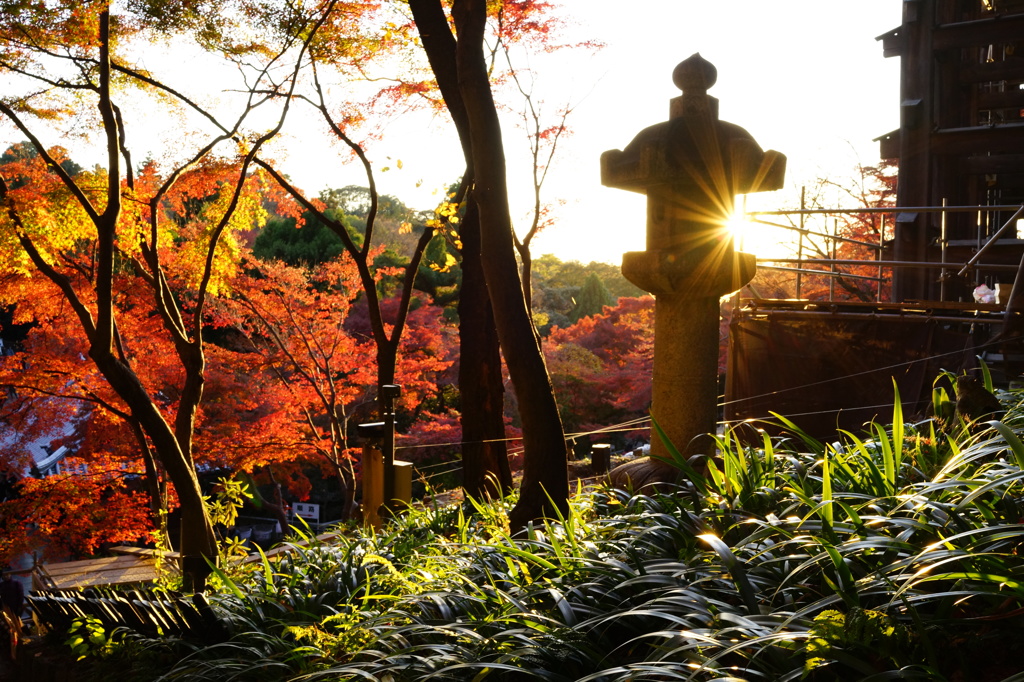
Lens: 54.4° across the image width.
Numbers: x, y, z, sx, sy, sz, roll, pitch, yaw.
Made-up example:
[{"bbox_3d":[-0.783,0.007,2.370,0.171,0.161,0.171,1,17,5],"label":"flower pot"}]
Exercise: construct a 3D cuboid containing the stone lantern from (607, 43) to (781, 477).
[{"bbox_3d":[0.933,-0.358,5.200,0.950,2.280,0.880,2,1,10],"label":"stone lantern"}]

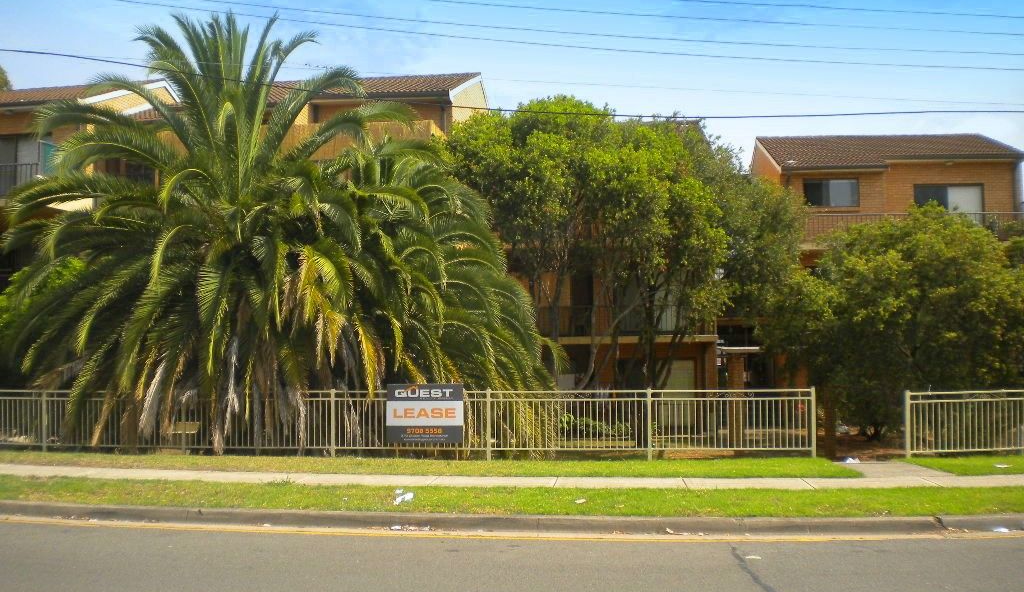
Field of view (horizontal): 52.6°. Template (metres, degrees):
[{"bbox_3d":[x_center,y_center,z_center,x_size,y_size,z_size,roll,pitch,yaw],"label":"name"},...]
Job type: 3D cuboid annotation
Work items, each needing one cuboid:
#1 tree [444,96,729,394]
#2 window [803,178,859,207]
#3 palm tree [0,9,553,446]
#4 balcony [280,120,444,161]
[{"bbox_3d":[1.665,-0.493,21.534,6.000,6.987,5.400,-1,-2,6],"label":"tree"},{"bbox_3d":[9.807,-3.184,31.850,1.700,0.870,0.140,-1,-2,6],"label":"window"},{"bbox_3d":[-4.562,-1.290,20.065,10.200,8.360,8.000,-1,-2,6],"label":"palm tree"},{"bbox_3d":[-3.671,-3.634,25.858,3.680,0.960,2.000,-1,-2,6],"label":"balcony"}]

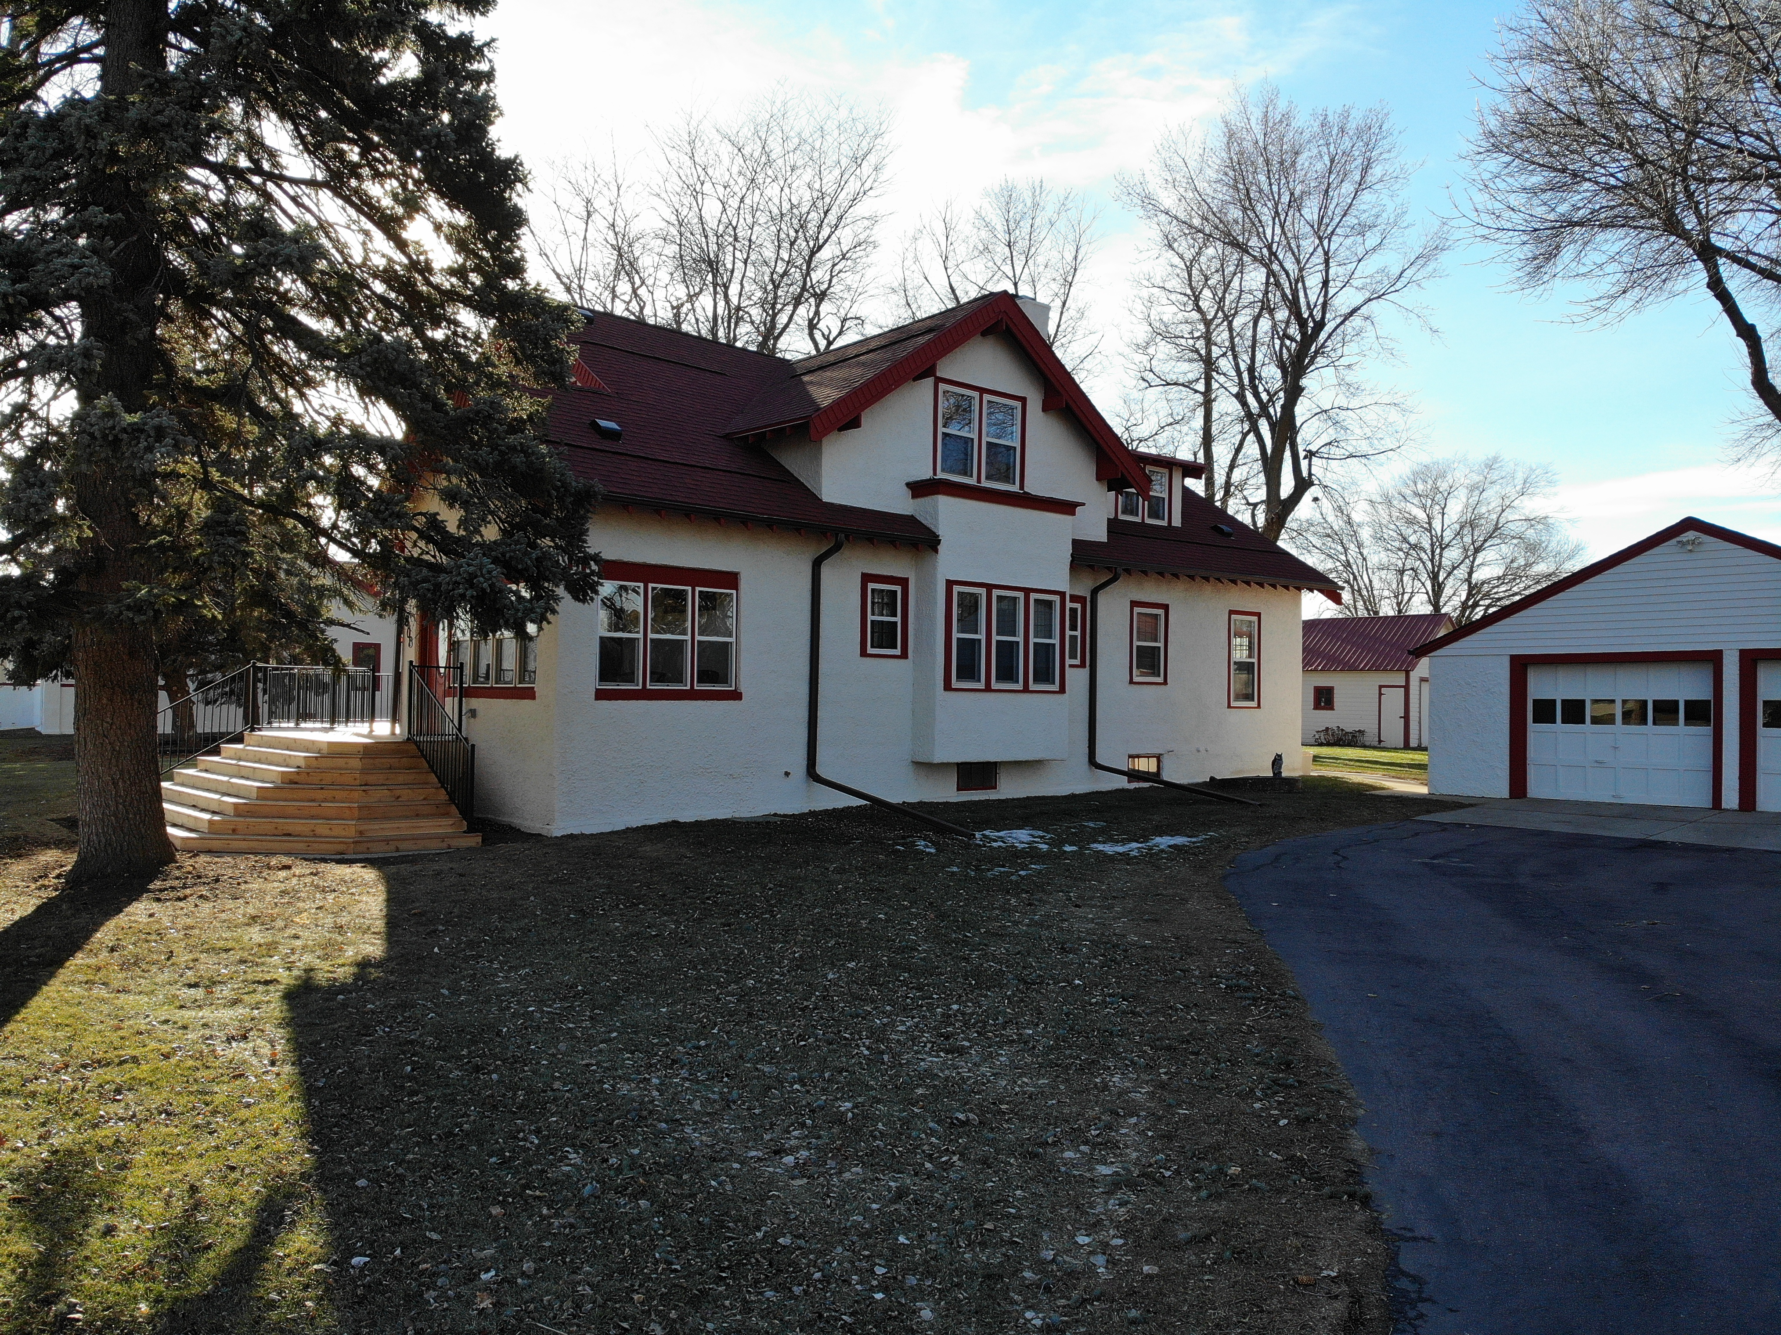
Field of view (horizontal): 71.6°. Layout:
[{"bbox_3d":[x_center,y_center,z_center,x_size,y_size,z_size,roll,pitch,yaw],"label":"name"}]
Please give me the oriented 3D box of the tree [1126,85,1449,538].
[{"bbox_3d":[11.733,-7.401,36.715,9.675,20.081,9.675,0,-2,18],"label":"tree"}]

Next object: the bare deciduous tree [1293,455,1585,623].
[{"bbox_3d":[28.331,-3.674,63.791,15.077,14.740,15.077,0,-2,24],"label":"bare deciduous tree"}]

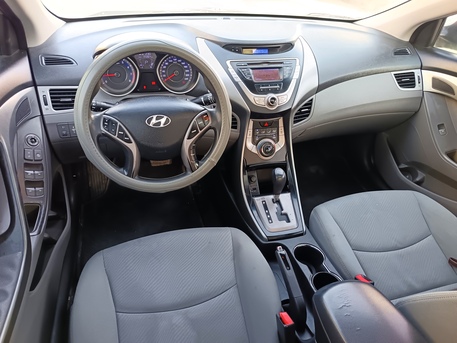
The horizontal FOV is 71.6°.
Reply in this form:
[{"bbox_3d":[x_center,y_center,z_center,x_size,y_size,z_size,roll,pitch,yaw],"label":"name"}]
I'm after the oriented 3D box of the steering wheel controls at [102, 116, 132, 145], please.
[{"bbox_3d":[-0.278,-0.106,0.792,0.070,0.075,0.025,-6,3,-13],"label":"steering wheel controls"}]

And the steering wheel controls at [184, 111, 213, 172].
[{"bbox_3d":[-0.082,-0.077,0.844,0.080,0.155,0.035,-6,3,-13],"label":"steering wheel controls"}]

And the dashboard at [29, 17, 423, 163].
[{"bbox_3d":[0.051,-0.387,1.287,1.430,0.390,0.660,-6,32,-13],"label":"dashboard"}]

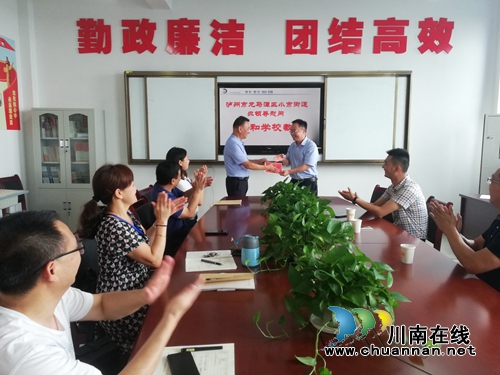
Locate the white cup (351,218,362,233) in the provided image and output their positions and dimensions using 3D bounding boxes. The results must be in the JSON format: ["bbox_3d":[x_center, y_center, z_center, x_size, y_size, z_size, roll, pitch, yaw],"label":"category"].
[{"bbox_3d":[0.713,0.259,2.792,0.077,0.085,0.077,0,6,0],"label":"white cup"}]

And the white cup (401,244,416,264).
[{"bbox_3d":[0.793,0.338,2.097,0.077,0.085,0.077,0,6,0],"label":"white cup"}]

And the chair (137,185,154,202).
[{"bbox_3d":[-0.640,0.484,3.527,0.600,0.970,0.580,-1,7,-5],"label":"chair"}]

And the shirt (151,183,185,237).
[{"bbox_3d":[-0.570,0.212,2.913,0.310,0.500,0.450,-3,7,-25],"label":"shirt"}]

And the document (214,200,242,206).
[{"bbox_3d":[-0.200,0.144,4.082,0.245,0.020,0.240,0,6,0],"label":"document"}]

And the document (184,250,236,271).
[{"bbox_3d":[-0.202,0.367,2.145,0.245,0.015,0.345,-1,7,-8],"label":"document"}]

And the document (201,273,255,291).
[{"bbox_3d":[-0.095,0.399,1.822,0.240,0.025,0.180,0,7,2],"label":"document"}]

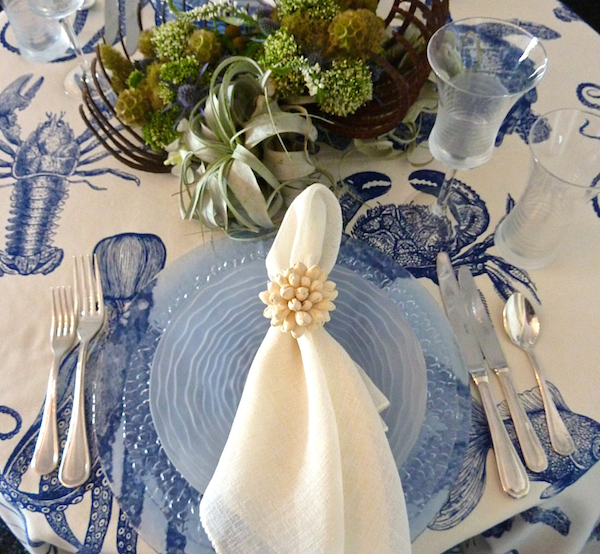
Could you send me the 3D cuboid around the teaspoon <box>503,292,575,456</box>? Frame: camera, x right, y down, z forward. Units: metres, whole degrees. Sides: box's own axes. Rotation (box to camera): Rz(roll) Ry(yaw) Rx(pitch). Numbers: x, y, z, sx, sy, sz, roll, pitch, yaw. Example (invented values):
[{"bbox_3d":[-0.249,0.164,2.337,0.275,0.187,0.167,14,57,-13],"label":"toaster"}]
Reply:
[{"bbox_3d":[0.216,0.082,0.518,0.033,0.018,0.153,-5,61,-2],"label":"teaspoon"}]

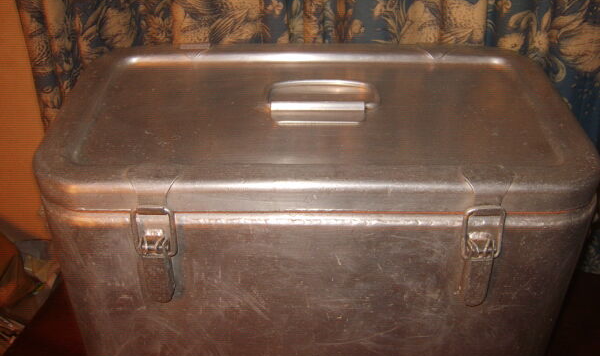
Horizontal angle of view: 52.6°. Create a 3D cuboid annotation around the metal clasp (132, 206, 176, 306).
[{"bbox_3d":[-0.144,0.079,0.606,0.041,0.120,0.023,0,35,0],"label":"metal clasp"}]

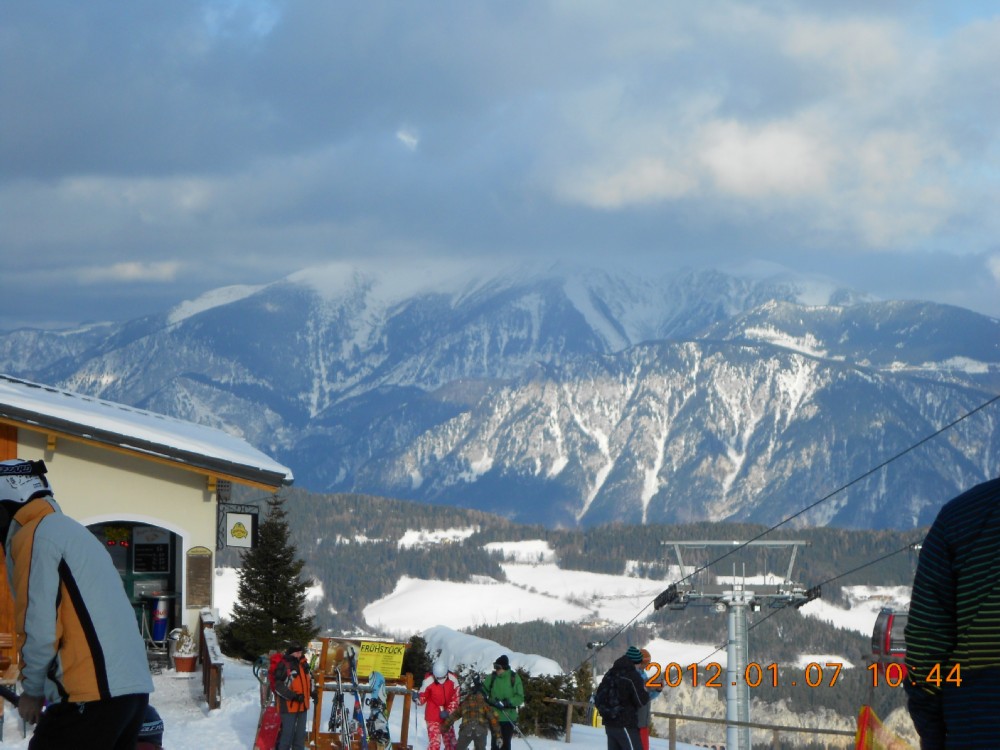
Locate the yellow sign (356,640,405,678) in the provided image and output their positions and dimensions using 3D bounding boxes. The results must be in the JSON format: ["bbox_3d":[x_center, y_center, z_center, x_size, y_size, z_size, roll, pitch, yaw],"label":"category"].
[{"bbox_3d":[-1.559,3.747,37.600,0.600,0.430,0.020,7,-1,9],"label":"yellow sign"}]

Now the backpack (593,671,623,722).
[{"bbox_3d":[1.288,3.788,33.800,0.230,0.550,0.330,13,-6,-43],"label":"backpack"}]

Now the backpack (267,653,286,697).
[{"bbox_3d":[-2.922,3.969,37.900,0.230,0.520,0.300,0,-1,30],"label":"backpack"}]

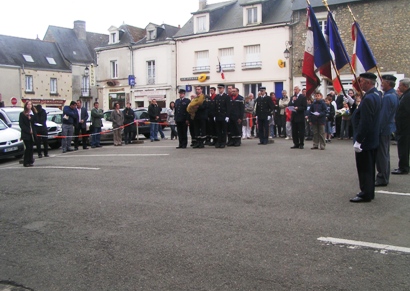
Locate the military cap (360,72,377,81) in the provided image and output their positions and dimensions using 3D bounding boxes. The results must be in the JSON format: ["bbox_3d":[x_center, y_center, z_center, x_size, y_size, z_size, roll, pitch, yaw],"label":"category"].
[{"bbox_3d":[2.202,-0.924,6.047,0.250,0.110,0.210,2,5,22],"label":"military cap"}]

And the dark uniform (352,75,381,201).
[{"bbox_3d":[2.199,-0.103,6.117,0.420,1.750,0.560,2,5,22],"label":"dark uniform"}]

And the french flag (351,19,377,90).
[{"bbox_3d":[2.439,-1.365,6.900,0.400,1.100,0.250,0,4,0],"label":"french flag"}]

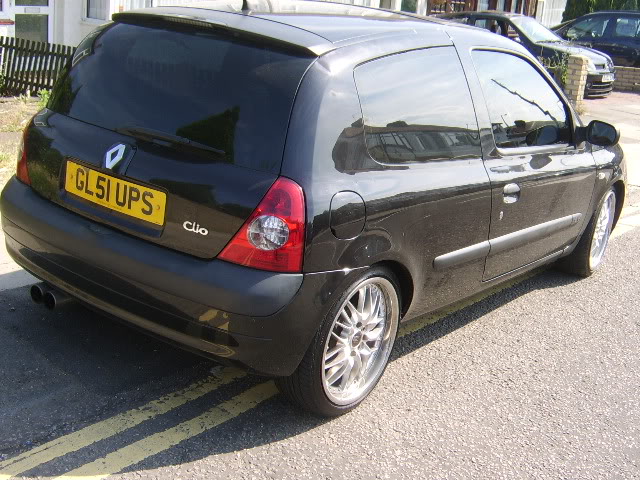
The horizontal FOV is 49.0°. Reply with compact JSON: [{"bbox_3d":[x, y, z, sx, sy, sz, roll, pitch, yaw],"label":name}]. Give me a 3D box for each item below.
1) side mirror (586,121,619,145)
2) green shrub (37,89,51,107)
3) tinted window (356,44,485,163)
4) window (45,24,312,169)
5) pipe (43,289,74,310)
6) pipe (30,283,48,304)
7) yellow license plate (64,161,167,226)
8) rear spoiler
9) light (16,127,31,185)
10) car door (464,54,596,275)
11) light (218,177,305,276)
[{"bbox_3d":[1.354,-0.510,3.356,0.170,0.125,0.110,18,20,35],"label":"side mirror"},{"bbox_3d":[-3.131,-1.611,8.000,0.220,0.250,0.220,18,20,35],"label":"green shrub"},{"bbox_3d":[0.349,-0.462,2.388,0.070,0.430,0.750,-6,5,40],"label":"tinted window"},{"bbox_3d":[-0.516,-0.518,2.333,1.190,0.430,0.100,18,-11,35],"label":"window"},{"bbox_3d":[-0.944,0.210,2.620,0.080,0.080,0.160,18,20,35],"label":"pipe"},{"bbox_3d":[-1.016,0.191,2.674,0.080,0.080,0.160,18,20,35],"label":"pipe"},{"bbox_3d":[-0.674,-0.155,2.283,0.520,0.112,0.018,18,16,35],"label":"yellow license plate"},{"bbox_3d":[-0.404,-0.734,2.388,1.050,0.110,0.210,18,20,35],"label":"rear spoiler"},{"bbox_3d":[-1.091,-0.362,2.680,0.120,0.270,0.250,-6,21,-36],"label":"light"},{"bbox_3d":[0.973,-0.350,3.222,0.240,0.990,1.310,18,20,35],"label":"car door"},{"bbox_3d":[-0.151,-0.048,1.985,0.250,0.270,0.120,13,18,21],"label":"light"}]

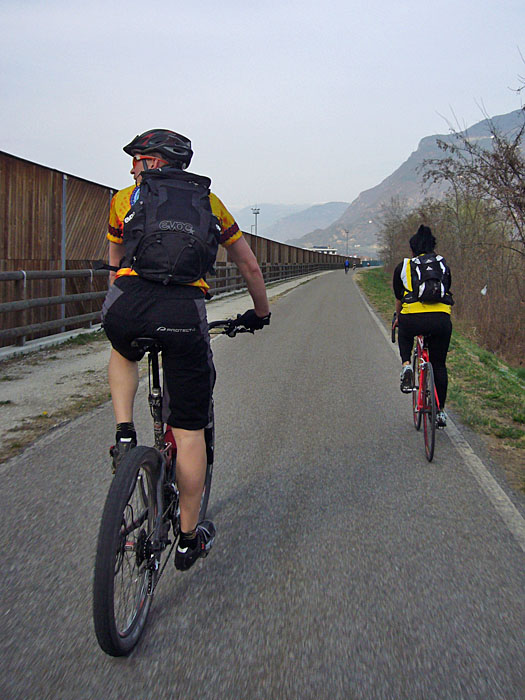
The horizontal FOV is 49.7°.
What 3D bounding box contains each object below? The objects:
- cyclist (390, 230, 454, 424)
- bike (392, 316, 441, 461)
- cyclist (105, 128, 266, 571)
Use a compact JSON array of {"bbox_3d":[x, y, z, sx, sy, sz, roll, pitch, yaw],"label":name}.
[{"bbox_3d":[1.210,-0.170,4.250,0.480,1.520,0.880,1,7,10],"label":"cyclist"},{"bbox_3d":[1.215,0.225,4.280,0.450,0.960,1.640,1,7,10],"label":"bike"},{"bbox_3d":[-0.365,-0.030,2.430,0.680,1.710,0.900,1,7,9],"label":"cyclist"}]

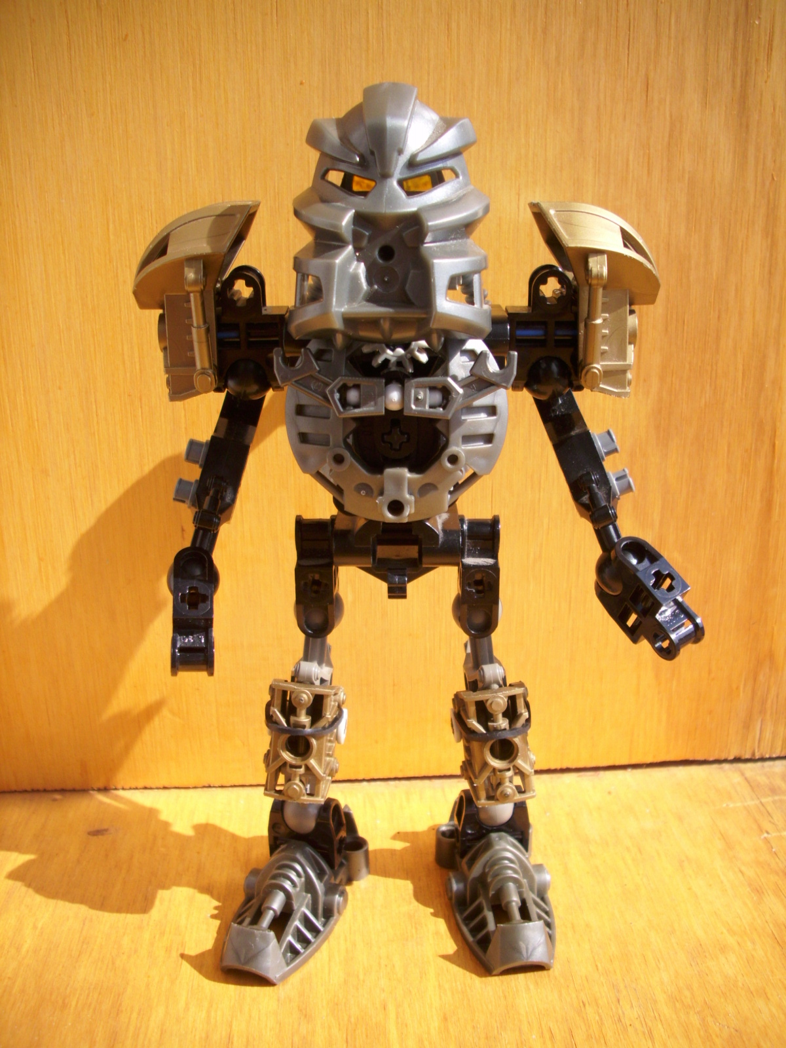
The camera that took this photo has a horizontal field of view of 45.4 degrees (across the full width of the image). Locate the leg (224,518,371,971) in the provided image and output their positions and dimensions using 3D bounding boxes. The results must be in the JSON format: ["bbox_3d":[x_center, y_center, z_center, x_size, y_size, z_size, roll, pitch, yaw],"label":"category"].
[{"bbox_3d":[-0.018,0.039,0.180,0.024,0.076,0.047,2,14,9],"label":"leg"}]

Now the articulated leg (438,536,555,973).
[{"bbox_3d":[0.020,0.039,0.180,0.022,0.076,0.047,-1,14,-3],"label":"articulated leg"}]

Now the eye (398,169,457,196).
[{"bbox_3d":[0.006,-0.055,0.152,0.009,0.004,0.004,-1,14,0],"label":"eye"}]

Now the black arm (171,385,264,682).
[{"bbox_3d":[-0.035,0.001,0.181,0.015,0.056,0.017,9,14,-2],"label":"black arm"}]

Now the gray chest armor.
[{"bbox_3d":[0.001,-0.017,0.168,0.040,0.035,0.016,-1,14,0],"label":"gray chest armor"}]

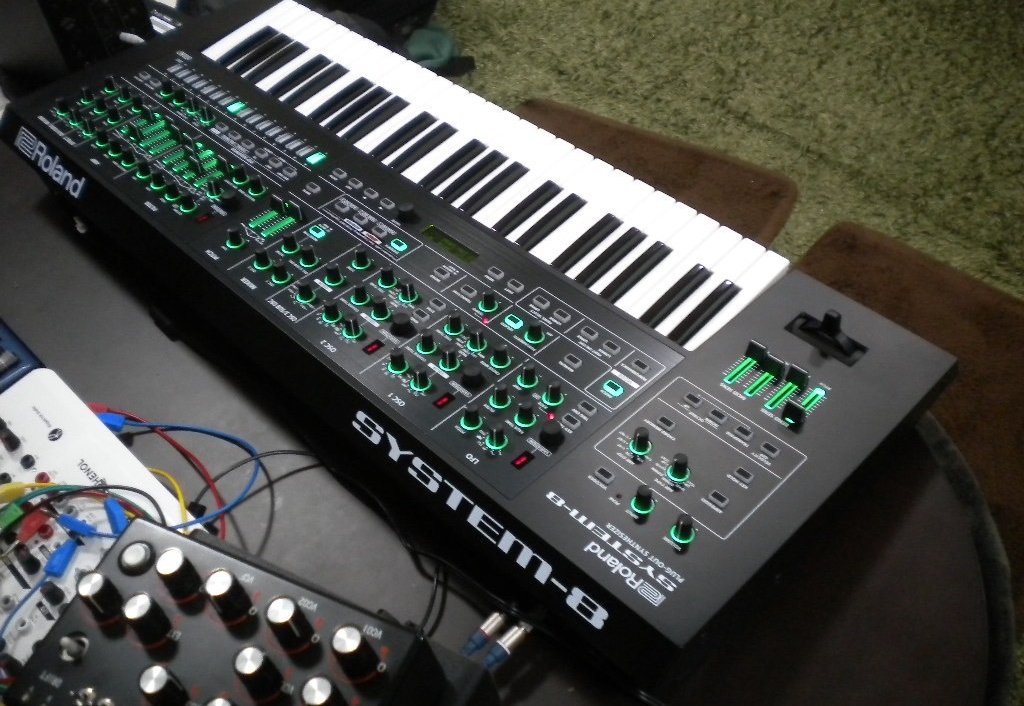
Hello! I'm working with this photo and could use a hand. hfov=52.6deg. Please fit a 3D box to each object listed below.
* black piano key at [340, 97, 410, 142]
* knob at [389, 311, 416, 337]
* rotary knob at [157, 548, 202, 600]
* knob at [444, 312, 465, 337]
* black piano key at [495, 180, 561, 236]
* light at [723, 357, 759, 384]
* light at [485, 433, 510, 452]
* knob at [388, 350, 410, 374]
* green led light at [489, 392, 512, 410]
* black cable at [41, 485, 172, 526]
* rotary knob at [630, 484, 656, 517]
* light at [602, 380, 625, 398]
[{"bbox_3d":[-0.131,-0.228,1.004,0.011,0.012,0.080,35,64,31],"label":"black piano key"},{"bbox_3d":[-0.084,-0.023,0.798,0.019,0.011,0.019,-1,45,1],"label":"knob"},{"bbox_3d":[-0.185,0.123,0.577,0.019,0.025,0.019,-5,50,6],"label":"rotary knob"},{"bbox_3d":[-0.044,-0.024,0.791,0.015,0.015,0.015,0,45,0],"label":"knob"},{"bbox_3d":[0.014,-0.129,0.919,0.012,0.012,0.083,35,65,31],"label":"black piano key"},{"bbox_3d":[0.170,0.012,0.763,0.007,0.003,0.036,35,54,30],"label":"light"},{"bbox_3d":[-0.010,0.061,0.721,0.016,0.003,0.016,-1,45,1],"label":"light"},{"bbox_3d":[-0.085,0.006,0.771,0.015,0.015,0.015,-1,45,1],"label":"knob"},{"bbox_3d":[-0.008,0.034,0.742,0.016,0.003,0.016,0,45,0],"label":"green led light"},{"bbox_3d":[-0.278,0.104,0.705,0.080,0.020,0.025,11,54,17],"label":"black cable"},{"bbox_3d":[0.088,0.096,0.688,0.015,0.017,0.015,-1,45,1],"label":"rotary knob"},{"bbox_3d":[0.073,0.026,0.752,0.008,0.004,0.013,-36,54,-29],"label":"light"}]

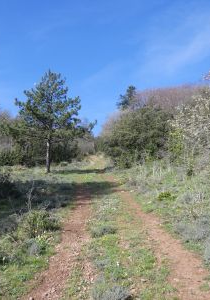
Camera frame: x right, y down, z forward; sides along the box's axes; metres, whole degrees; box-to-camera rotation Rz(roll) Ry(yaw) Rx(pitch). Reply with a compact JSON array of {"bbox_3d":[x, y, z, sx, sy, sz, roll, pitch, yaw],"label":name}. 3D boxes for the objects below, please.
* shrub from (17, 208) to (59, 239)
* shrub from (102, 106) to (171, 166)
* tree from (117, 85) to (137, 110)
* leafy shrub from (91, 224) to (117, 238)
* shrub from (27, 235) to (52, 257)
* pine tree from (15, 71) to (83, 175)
[{"bbox_3d":[-1.313,1.446,5.500,0.813,0.531,0.731,0,-4,0],"label":"shrub"},{"bbox_3d":[2.463,-0.937,22.000,5.481,4.641,5.207,0,-4,0],"label":"shrub"},{"bbox_3d":[3.400,-5.802,42.000,3.317,8.099,3.317,0,-4,0],"label":"tree"},{"bbox_3d":[-0.010,1.569,5.350,0.502,0.222,0.426,0,-4,0],"label":"leafy shrub"},{"bbox_3d":[-1.053,1.511,4.400,0.403,0.301,0.362,0,-4,0],"label":"shrub"},{"bbox_3d":[-4.014,-1.950,20.000,4.622,7.122,4.622,0,-4,0],"label":"pine tree"}]

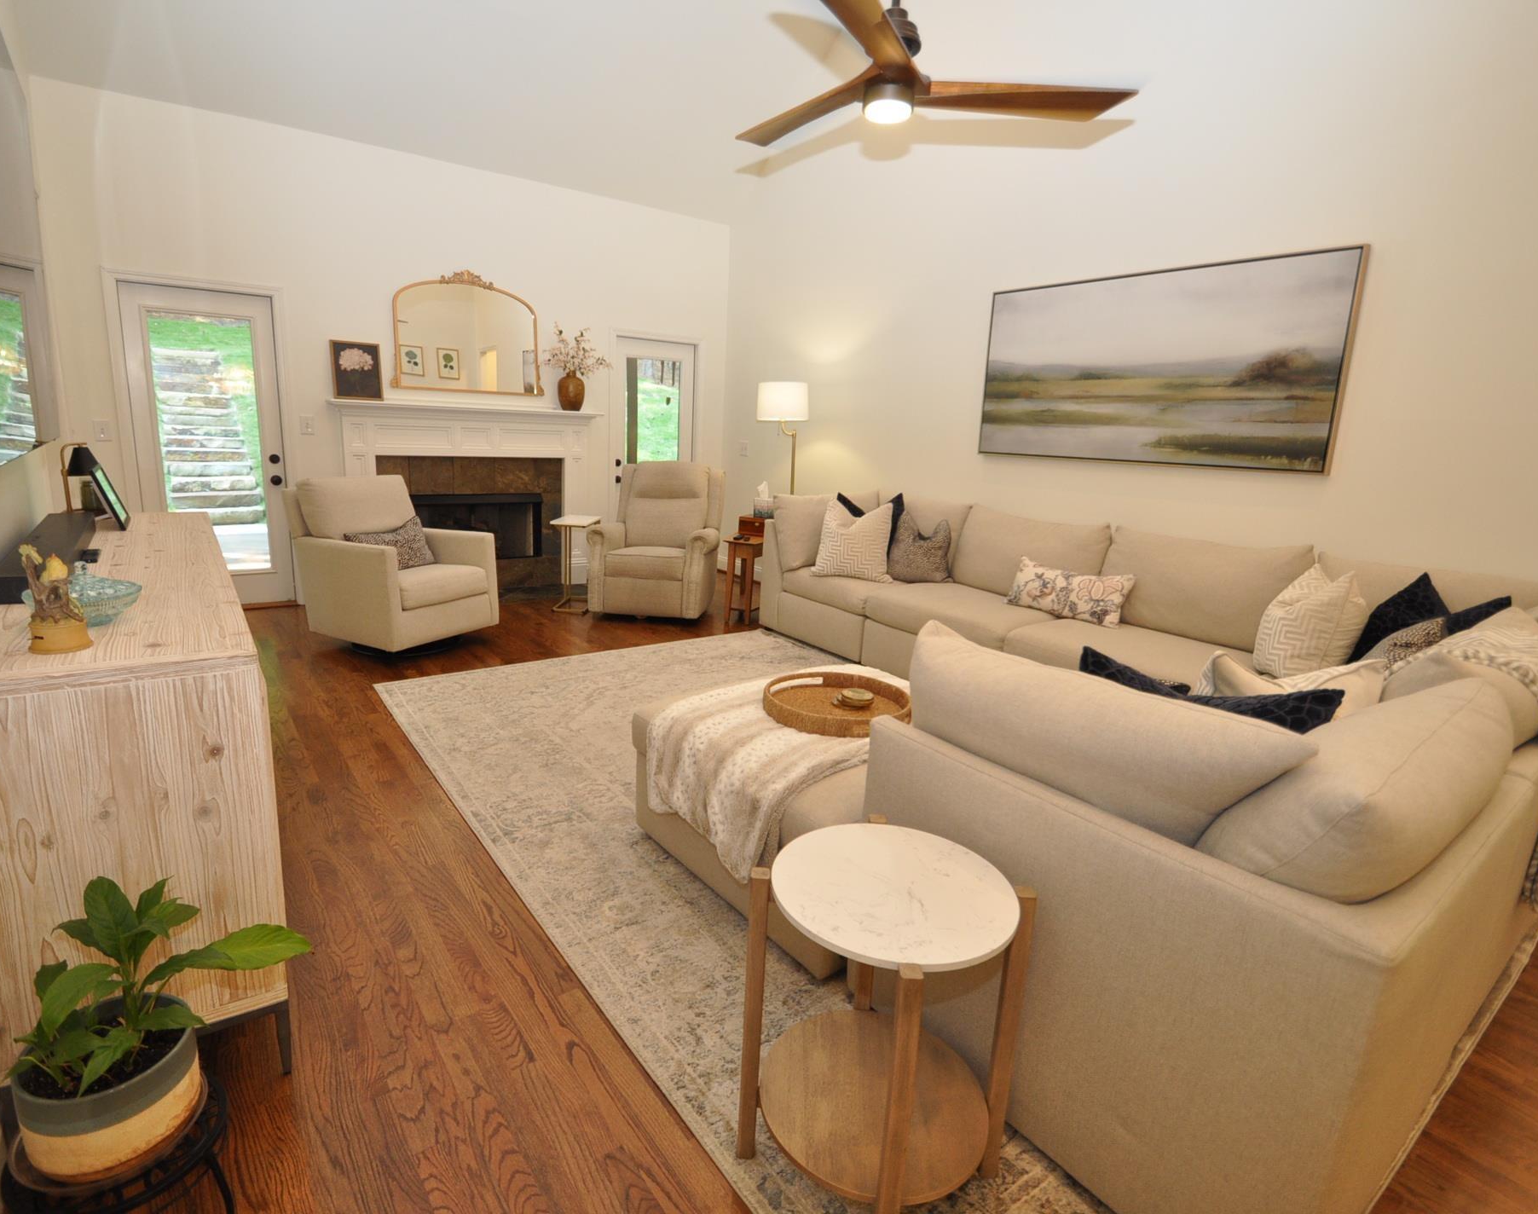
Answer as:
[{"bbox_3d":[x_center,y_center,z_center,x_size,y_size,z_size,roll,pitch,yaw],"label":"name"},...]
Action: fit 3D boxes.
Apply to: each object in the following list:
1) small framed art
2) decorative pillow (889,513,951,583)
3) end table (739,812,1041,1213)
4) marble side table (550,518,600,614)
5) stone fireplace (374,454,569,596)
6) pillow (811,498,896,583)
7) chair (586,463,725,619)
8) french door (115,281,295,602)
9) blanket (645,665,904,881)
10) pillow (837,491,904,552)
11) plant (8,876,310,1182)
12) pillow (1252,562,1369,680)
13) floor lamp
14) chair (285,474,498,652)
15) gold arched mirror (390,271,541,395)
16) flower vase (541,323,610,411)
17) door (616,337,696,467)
[{"bbox_3d":[-2.883,-1.639,5.316,0.310,0.385,0.030,-7,11,-37],"label":"small framed art"},{"bbox_3d":[0.954,-0.371,4.728,0.400,0.400,0.150,4,-2,8],"label":"decorative pillow"},{"bbox_3d":[0.187,0.709,1.290,0.430,0.540,0.430,2,12,-1],"label":"end table"},{"bbox_3d":[-1.408,-0.314,5.594,0.290,0.635,0.460,2,12,-3],"label":"marble side table"},{"bbox_3d":[-2.355,-0.673,6.113,1.430,1.040,0.360,-6,15,-37],"label":"stone fireplace"},{"bbox_3d":[0.542,-0.423,4.718,0.480,0.480,0.170,5,-2,13],"label":"pillow"},{"bbox_3d":[-0.803,-0.489,5.636,0.810,1.040,0.900,4,13,4],"label":"chair"},{"bbox_3d":[-3.640,-1.018,4.997,0.790,2.030,0.070,-6,15,-37],"label":"french door"},{"bbox_3d":[0.192,0.538,2.660,1.090,0.340,0.800,-7,17,-37],"label":"blanket"},{"bbox_3d":[0.653,-0.483,4.880,0.470,0.480,0.160,5,-2,10],"label":"pillow"},{"bbox_3d":[-0.876,0.565,1.116,0.340,0.370,0.270,-8,16,-42],"label":"plant"},{"bbox_3d":[2.135,0.038,2.986,0.180,0.440,0.430,18,11,-6],"label":"pillow"},{"bbox_3d":[0.106,-0.846,5.861,0.400,1.690,0.380,-8,16,-42],"label":"floor lamp"},{"bbox_3d":[-2.278,-0.288,4.657,0.860,0.930,0.790,10,15,25],"label":"chair"},{"bbox_3d":[-2.266,-2.061,5.720,1.120,0.870,0.050,-7,17,-37],"label":"gold arched mirror"},{"bbox_3d":[-1.568,-1.931,6.155,0.520,0.660,0.340,-7,17,-37],"label":"flower vase"},{"bbox_3d":[-1.034,-1.347,6.928,0.780,2.040,0.050,-7,17,-37],"label":"door"}]

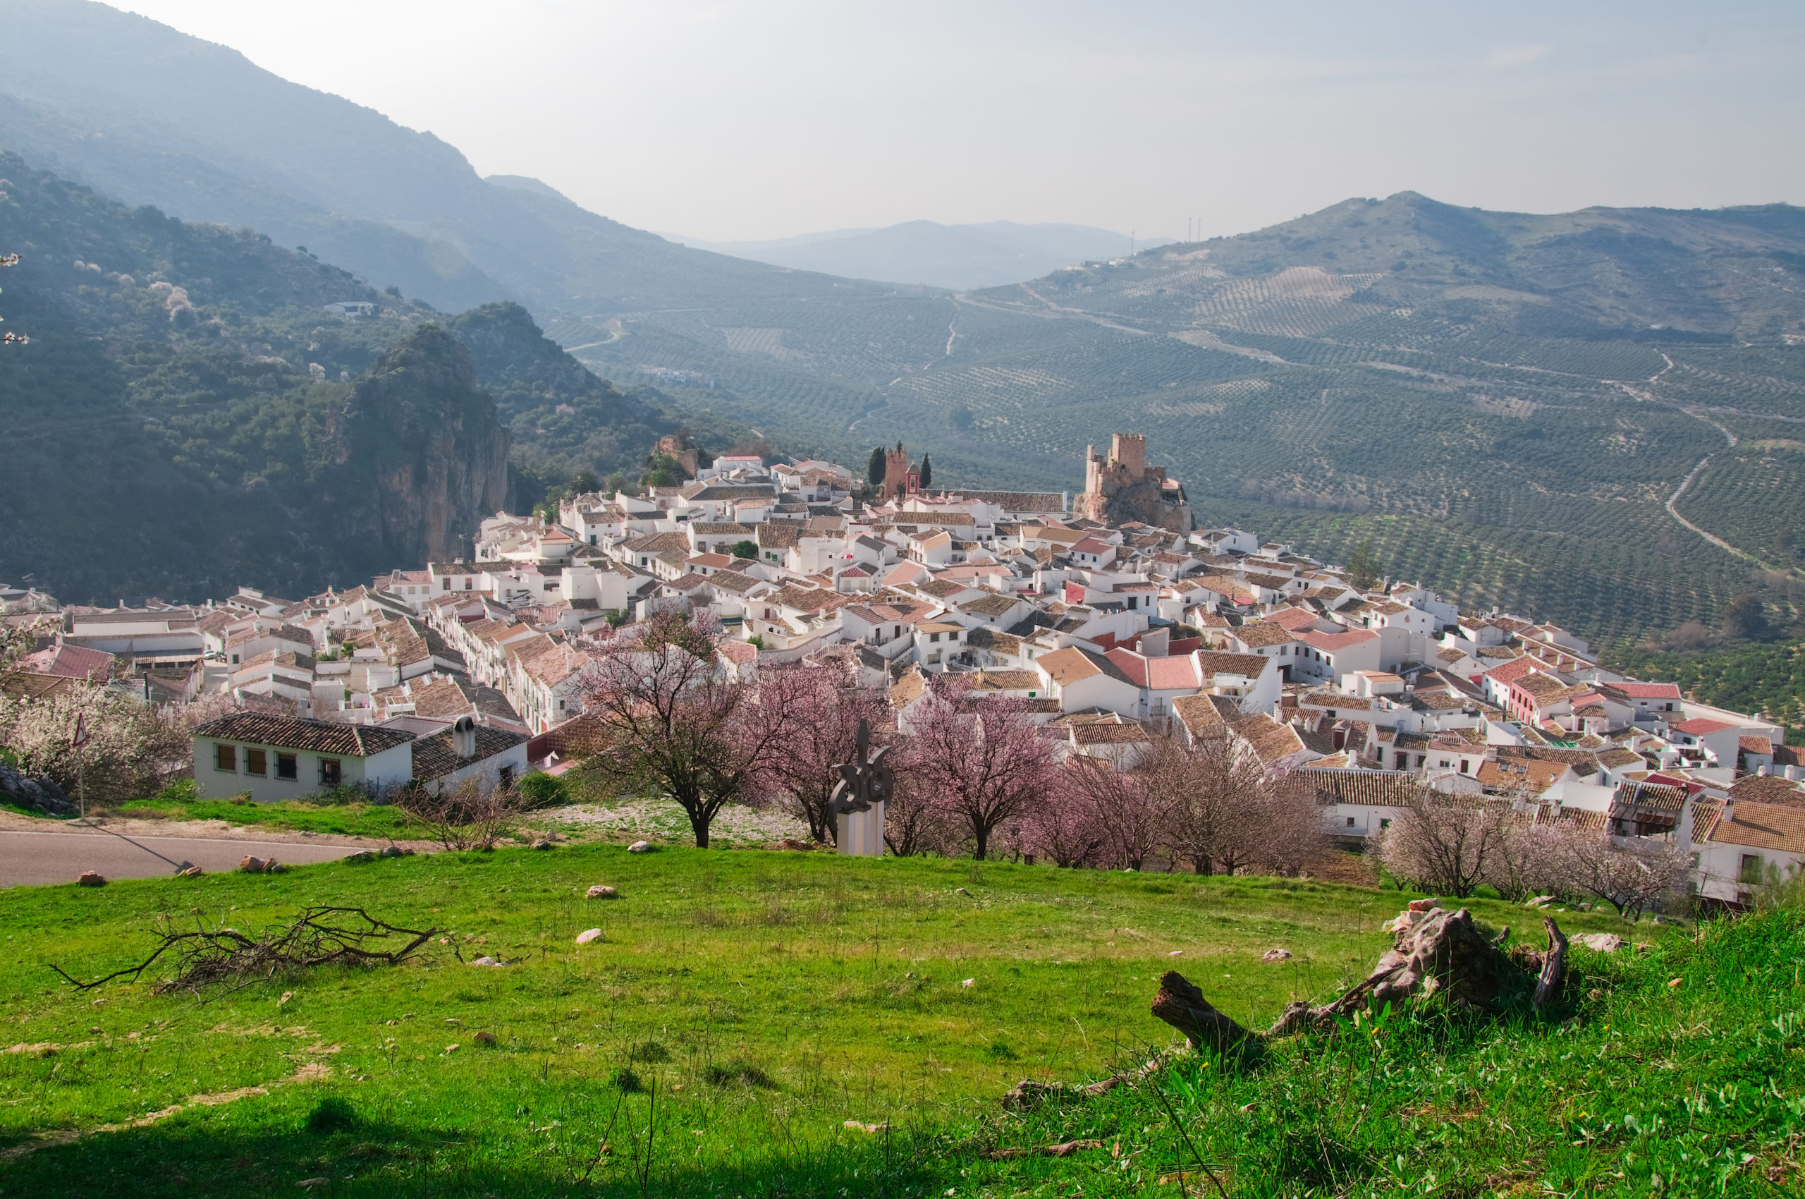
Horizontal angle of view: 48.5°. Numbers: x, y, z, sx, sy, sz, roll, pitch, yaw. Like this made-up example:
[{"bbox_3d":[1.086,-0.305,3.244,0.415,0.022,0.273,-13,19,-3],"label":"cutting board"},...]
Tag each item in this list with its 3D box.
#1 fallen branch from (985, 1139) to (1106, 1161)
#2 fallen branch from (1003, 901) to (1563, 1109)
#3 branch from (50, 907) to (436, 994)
[{"bbox_3d":[0.476,1.865,6.800,0.400,0.050,0.075,-1,8,-10],"label":"fallen branch"},{"bbox_3d":[1.480,1.573,7.800,2.150,0.520,0.650,-2,8,-16],"label":"fallen branch"},{"bbox_3d":[-6.540,3.499,20.000,3.600,0.500,1.150,-1,8,-10],"label":"branch"}]

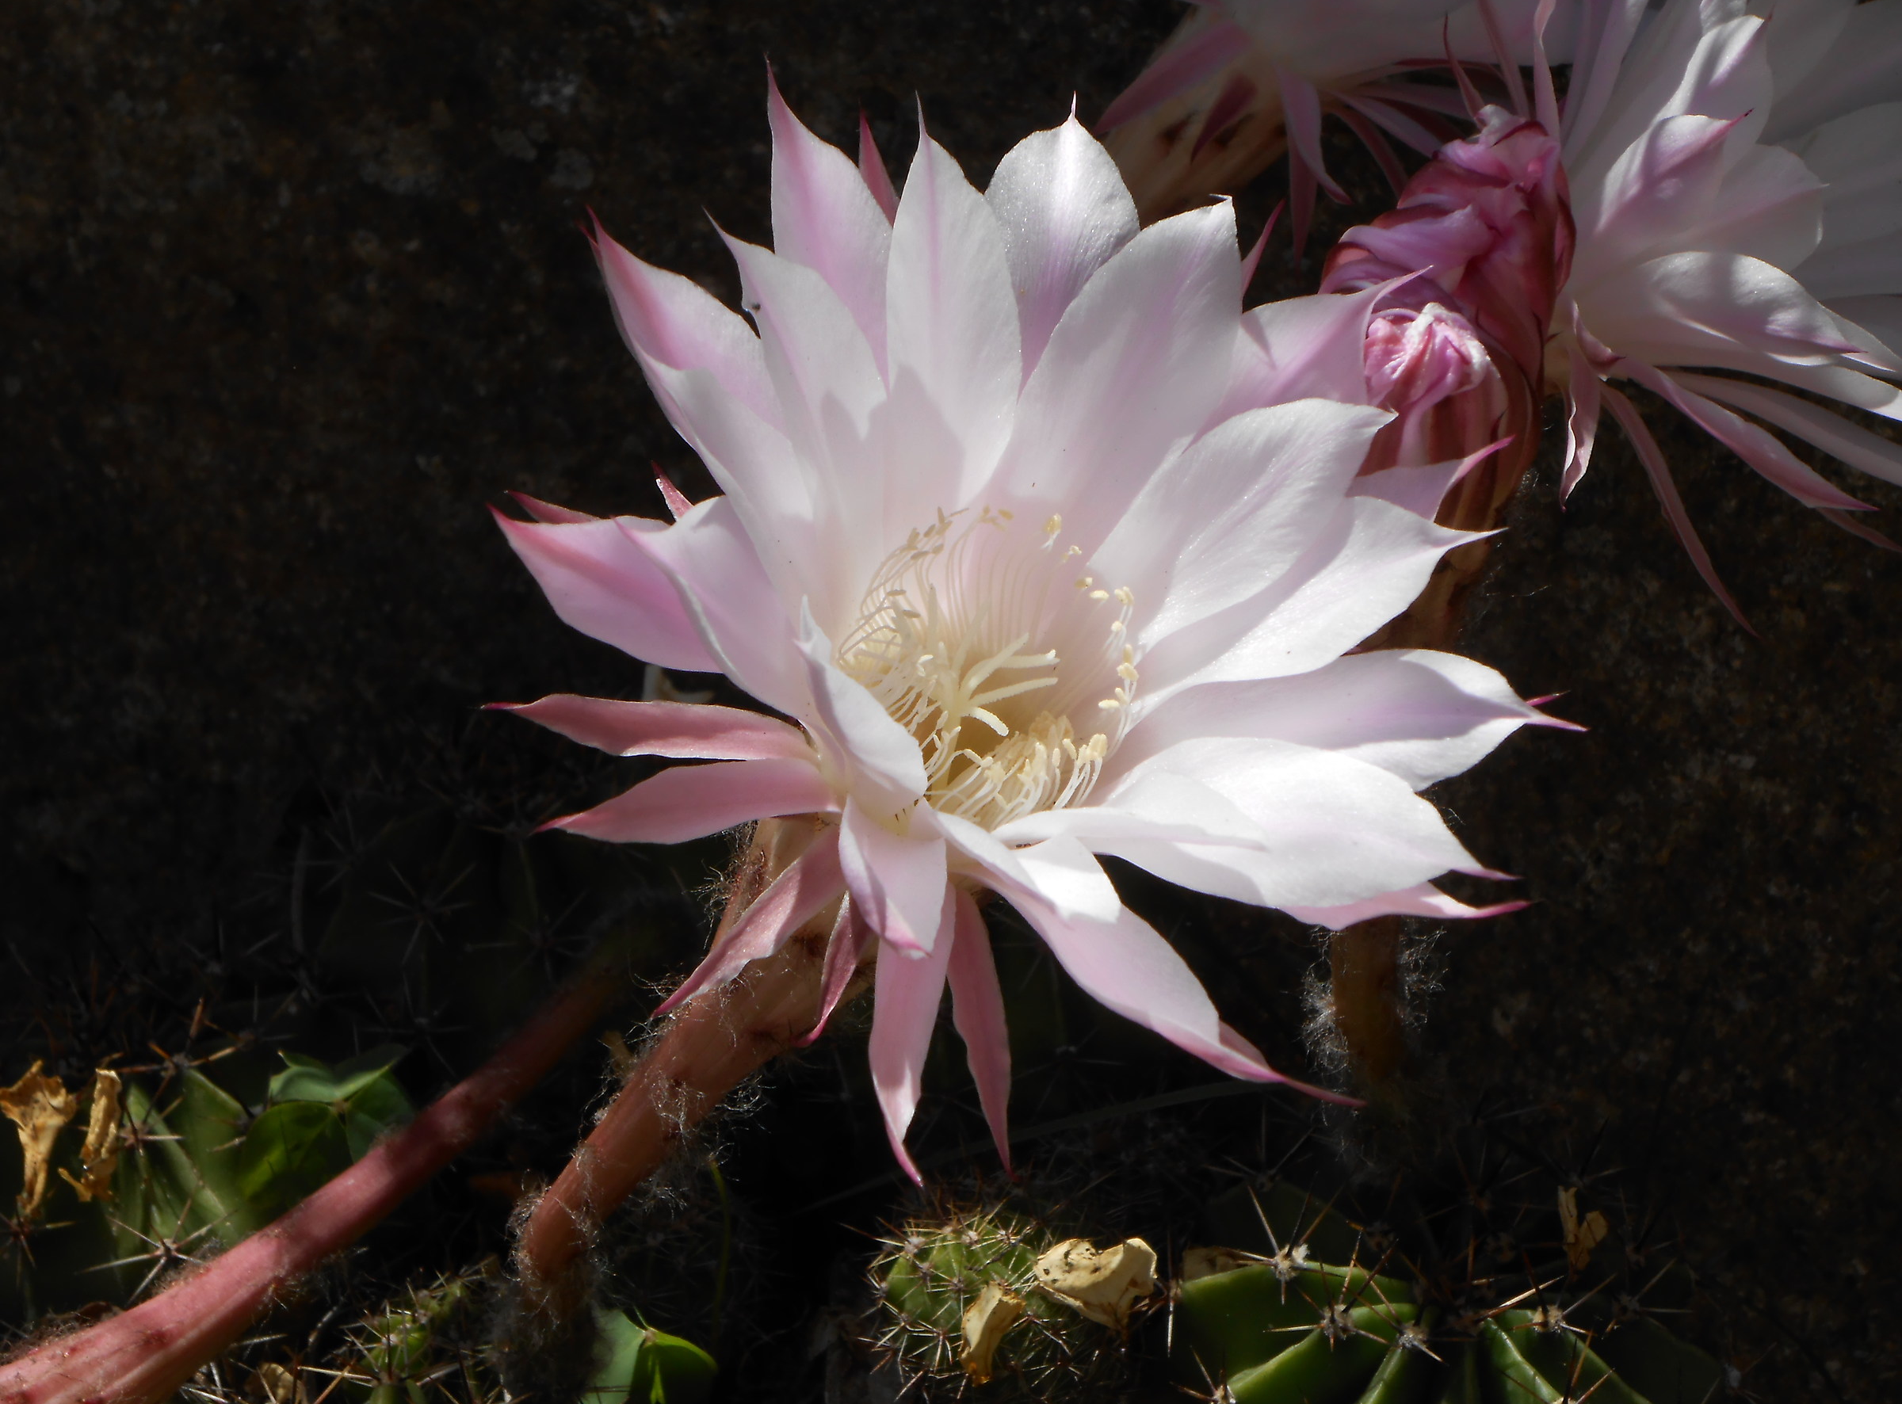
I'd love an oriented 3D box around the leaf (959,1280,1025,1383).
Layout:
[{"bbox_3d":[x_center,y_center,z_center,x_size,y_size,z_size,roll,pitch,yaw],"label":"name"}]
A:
[{"bbox_3d":[0.005,0.079,0.560,0.009,0.013,0.006,0,27,0],"label":"leaf"}]

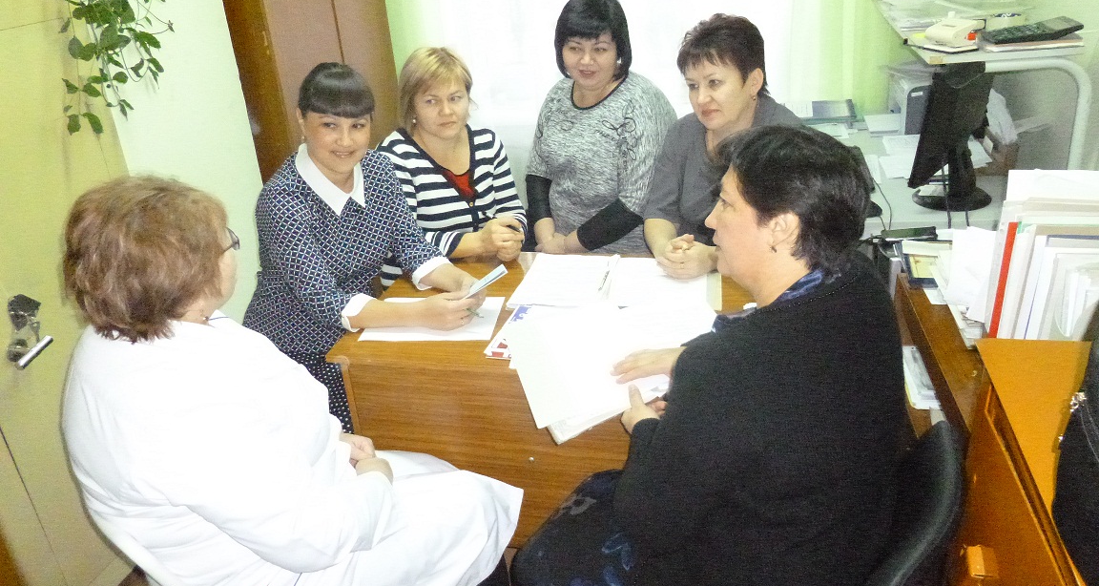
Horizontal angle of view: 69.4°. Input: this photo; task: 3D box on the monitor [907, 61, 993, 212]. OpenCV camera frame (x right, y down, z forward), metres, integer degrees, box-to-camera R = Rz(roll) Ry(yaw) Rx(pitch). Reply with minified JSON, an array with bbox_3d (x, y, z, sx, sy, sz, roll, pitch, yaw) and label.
[{"bbox_3d":[1.145,-0.450,2.221,0.200,0.390,0.380,19,33,42],"label":"monitor"}]

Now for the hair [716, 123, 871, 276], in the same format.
[{"bbox_3d":[0.367,-0.135,1.180,0.235,0.215,0.195,-7,19,34],"label":"hair"}]

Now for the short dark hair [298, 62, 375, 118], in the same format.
[{"bbox_3d":[-0.457,-0.414,1.700,0.165,0.170,0.200,-9,30,-20],"label":"short dark hair"}]

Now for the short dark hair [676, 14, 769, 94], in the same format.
[{"bbox_3d":[0.397,-0.526,1.790,0.220,0.195,0.180,-33,35,-29],"label":"short dark hair"}]

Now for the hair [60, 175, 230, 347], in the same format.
[{"bbox_3d":[-0.585,-0.046,1.150,0.240,0.245,0.205,-2,23,-15],"label":"hair"}]

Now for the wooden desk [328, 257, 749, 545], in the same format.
[{"bbox_3d":[0.151,0.370,1.971,1.095,0.750,0.615,2,25,14],"label":"wooden desk"}]

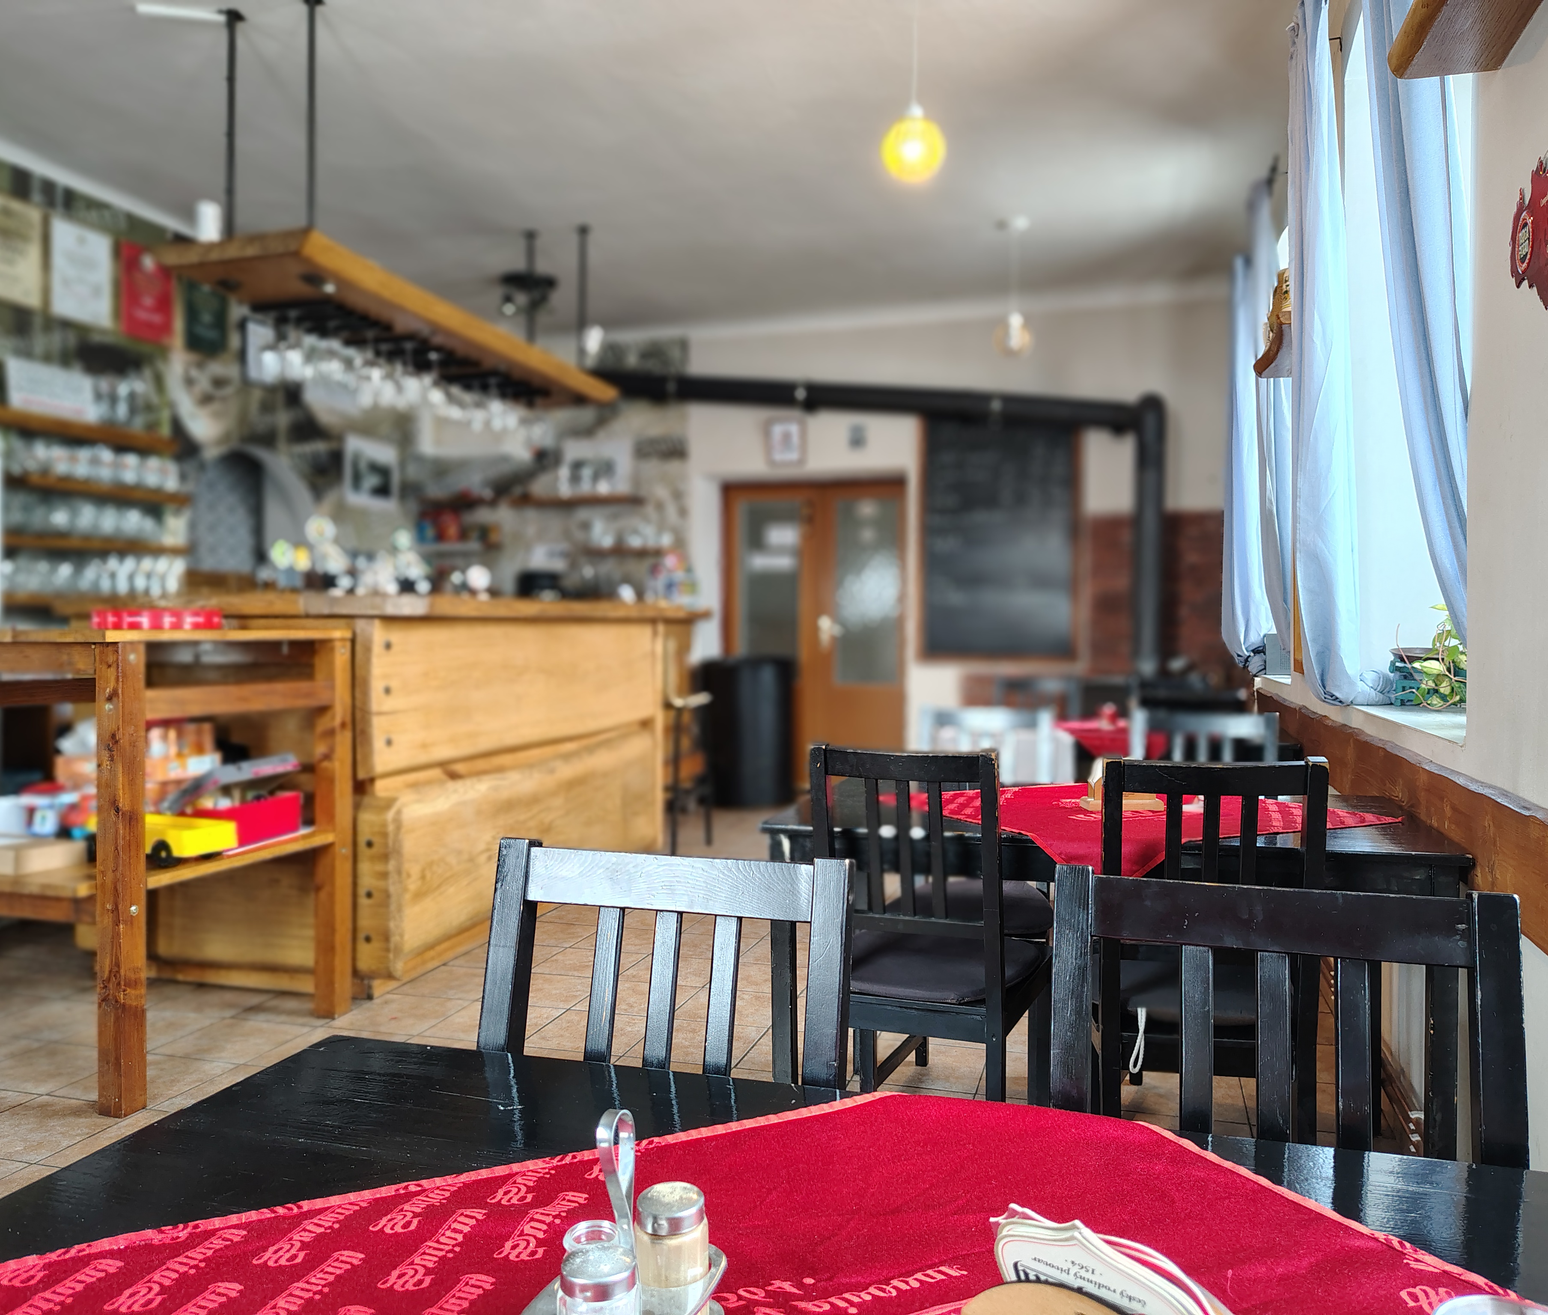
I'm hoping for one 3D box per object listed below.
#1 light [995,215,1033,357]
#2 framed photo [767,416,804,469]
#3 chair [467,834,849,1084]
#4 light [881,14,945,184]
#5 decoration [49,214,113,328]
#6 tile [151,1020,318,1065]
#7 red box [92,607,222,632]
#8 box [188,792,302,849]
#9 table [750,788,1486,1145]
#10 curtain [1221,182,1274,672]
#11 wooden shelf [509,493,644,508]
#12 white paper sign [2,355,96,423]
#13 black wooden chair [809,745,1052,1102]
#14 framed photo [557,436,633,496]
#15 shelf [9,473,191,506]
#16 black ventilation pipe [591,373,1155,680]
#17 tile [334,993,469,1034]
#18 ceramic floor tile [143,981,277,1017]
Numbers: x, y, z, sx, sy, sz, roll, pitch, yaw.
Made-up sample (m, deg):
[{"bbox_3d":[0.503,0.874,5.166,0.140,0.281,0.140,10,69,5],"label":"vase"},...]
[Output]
[{"bbox_3d":[1.174,-1.808,5.921,0.165,0.655,0.165,0,2,17],"label":"light"},{"bbox_3d":[0.068,-1.352,7.592,0.255,0.315,0.020,0,2,17],"label":"framed photo"},{"bbox_3d":[-0.171,0.639,0.968,0.420,0.900,0.490,0,2,19],"label":"chair"},{"bbox_3d":[0.390,-1.618,3.414,0.172,0.572,0.172,0,1,16],"label":"light"},{"bbox_3d":[-3.006,-1.670,5.290,0.020,0.420,0.320,0,1,17],"label":"decoration"},{"bbox_3d":[-1.451,1.030,3.275,0.300,0.010,0.300,0,1,16],"label":"tile"},{"bbox_3d":[-1.726,-0.105,3.400,0.325,0.058,0.280,-1,2,-27],"label":"red box"},{"bbox_3d":[-1.492,0.458,3.433,0.161,0.113,0.262,0,2,17],"label":"box"},{"bbox_3d":[0.645,0.666,2.445,1.170,0.735,0.760,0,1,16],"label":"table"},{"bbox_3d":[1.731,-0.732,4.422,0.170,1.630,0.550,0,2,14],"label":"curtain"},{"bbox_3d":[-1.306,-1.028,7.963,0.960,0.040,0.200,0,1,16],"label":"wooden shelf"},{"bbox_3d":[-2.922,-1.075,4.915,0.020,0.200,0.410,-7,-1,17],"label":"white paper sign"},{"bbox_3d":[0.308,0.606,2.377,0.420,0.900,0.460,0,2,20],"label":"black wooden chair"},{"bbox_3d":[-1.155,-1.239,7.913,0.510,0.380,0.020,0,2,17],"label":"framed photo"},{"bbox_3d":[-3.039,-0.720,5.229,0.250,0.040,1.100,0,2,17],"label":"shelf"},{"bbox_3d":[0.501,-0.844,7.184,3.480,1.920,0.180,0,1,16],"label":"black ventilation pipe"},{"bbox_3d":[-1.095,1.044,3.553,0.306,0.010,0.306,0,2,17],"label":"tile"},{"bbox_3d":[-1.676,1.037,3.704,0.305,0.010,0.305,0,2,17],"label":"ceramic floor tile"}]

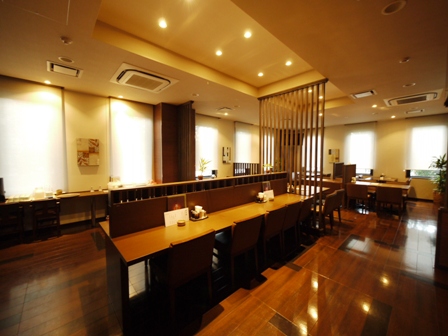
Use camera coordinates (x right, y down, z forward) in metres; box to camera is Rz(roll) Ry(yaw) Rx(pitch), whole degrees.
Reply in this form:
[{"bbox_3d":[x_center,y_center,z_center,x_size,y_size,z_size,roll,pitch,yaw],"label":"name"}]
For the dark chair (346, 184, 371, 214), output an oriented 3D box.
[{"bbox_3d":[3.750,0.857,5.059,0.528,0.792,0.467,-3,4,-43],"label":"dark chair"}]

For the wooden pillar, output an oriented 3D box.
[{"bbox_3d":[-1.417,-0.294,5.288,0.639,3.060,1.066,-3,4,-43],"label":"wooden pillar"}]

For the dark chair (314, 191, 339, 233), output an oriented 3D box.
[{"bbox_3d":[2.070,0.915,3.945,0.487,0.802,0.528,-3,4,-43],"label":"dark chair"}]

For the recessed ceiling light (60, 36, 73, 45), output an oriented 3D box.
[{"bbox_3d":[-2.046,-1.658,2.358,0.122,0.046,0.122,-3,4,-43],"label":"recessed ceiling light"}]

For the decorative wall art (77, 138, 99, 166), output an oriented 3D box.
[{"bbox_3d":[-3.206,-0.361,4.308,0.416,0.634,0.041,-3,4,-43],"label":"decorative wall art"}]

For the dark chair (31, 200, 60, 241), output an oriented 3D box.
[{"bbox_3d":[-3.482,0.985,3.561,0.406,0.700,0.447,-3,4,-43],"label":"dark chair"}]

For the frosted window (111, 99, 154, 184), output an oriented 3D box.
[{"bbox_3d":[-2.472,-0.662,5.001,1.086,2.274,0.081,-3,4,-43],"label":"frosted window"}]

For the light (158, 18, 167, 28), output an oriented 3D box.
[{"bbox_3d":[-0.809,-1.896,2.399,0.112,0.061,0.112,-3,4,-43],"label":"light"}]

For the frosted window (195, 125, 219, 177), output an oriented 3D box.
[{"bbox_3d":[-0.634,-0.601,6.712,1.188,1.878,0.081,-3,4,-43],"label":"frosted window"}]

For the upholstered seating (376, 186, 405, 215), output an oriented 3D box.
[{"bbox_3d":[4.195,0.885,4.579,0.528,0.792,0.477,-3,4,-43],"label":"upholstered seating"}]

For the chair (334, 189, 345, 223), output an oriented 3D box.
[{"bbox_3d":[2.487,0.893,4.331,0.487,0.802,0.528,-3,4,-43],"label":"chair"}]

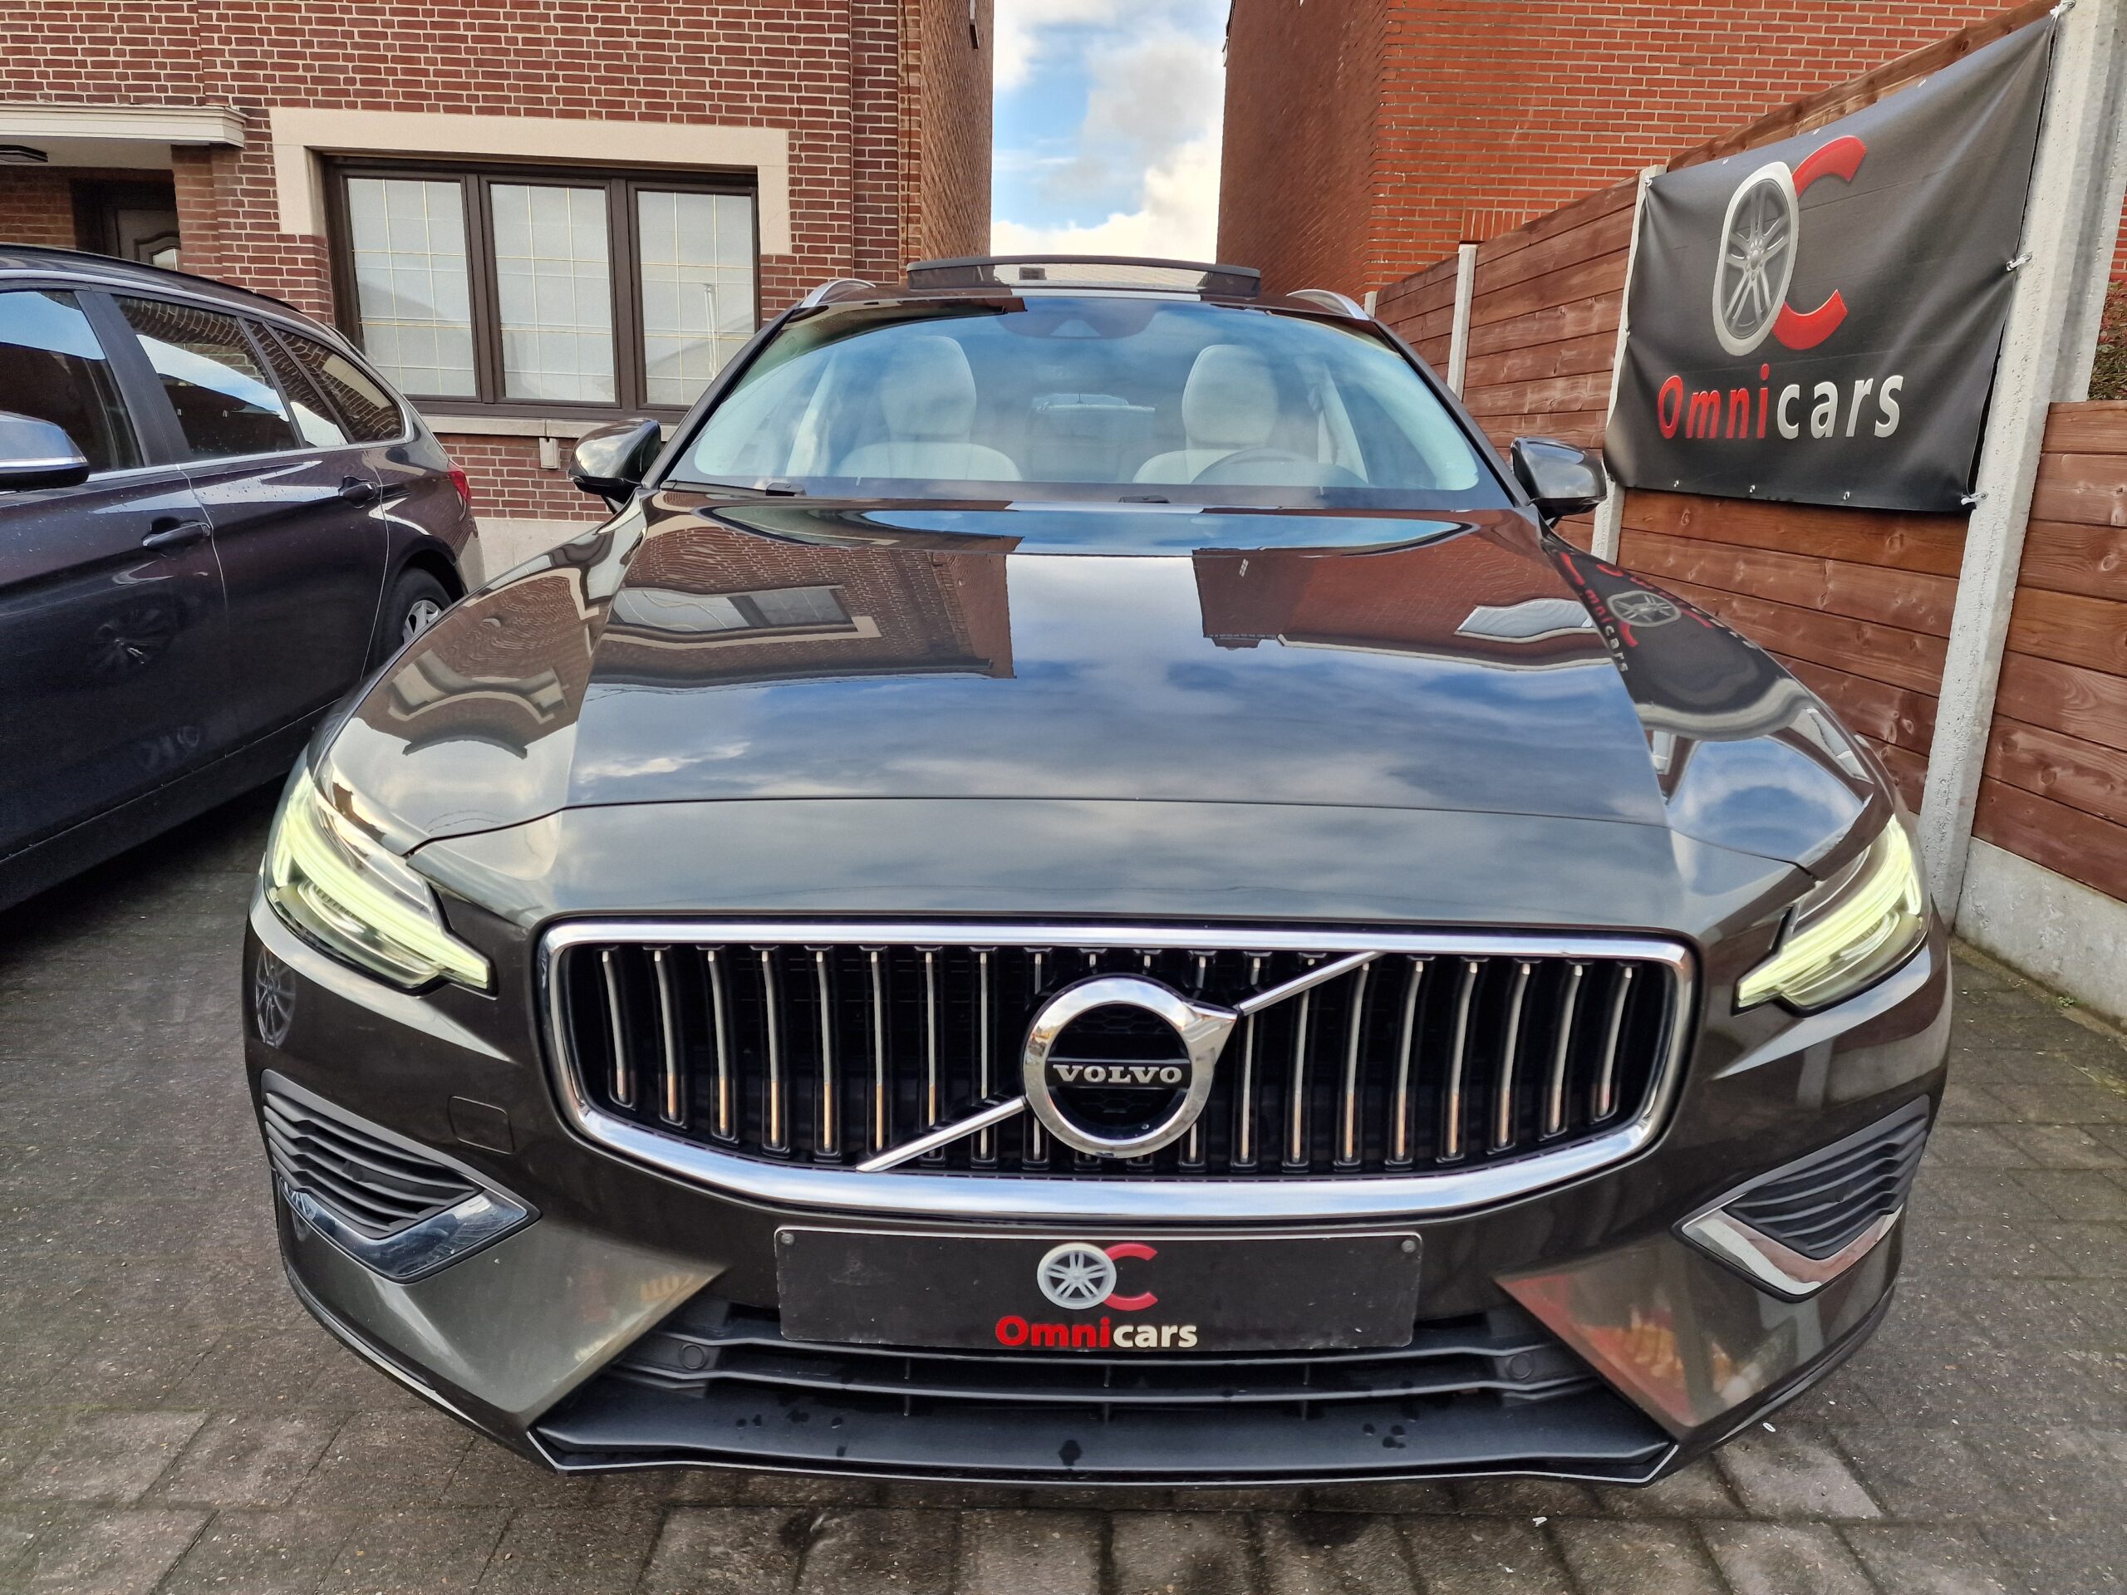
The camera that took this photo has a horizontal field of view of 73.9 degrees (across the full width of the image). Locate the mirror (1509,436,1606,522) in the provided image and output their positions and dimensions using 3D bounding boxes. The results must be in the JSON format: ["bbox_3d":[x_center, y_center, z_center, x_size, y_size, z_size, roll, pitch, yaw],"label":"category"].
[{"bbox_3d":[0.961,-0.618,2.759,0.205,0.165,0.165,1,14,0],"label":"mirror"}]

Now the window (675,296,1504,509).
[{"bbox_3d":[0.048,-0.755,2.717,1.440,0.170,0.960,1,43,0],"label":"window"}]

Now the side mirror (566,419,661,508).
[{"bbox_3d":[-0.869,-0.653,2.756,0.205,0.165,0.165,1,14,0],"label":"side mirror"}]

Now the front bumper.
[{"bbox_3d":[0.030,0.296,1.347,1.840,0.540,0.480,1,14,0],"label":"front bumper"}]

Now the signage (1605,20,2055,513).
[{"bbox_3d":[2.068,-1.402,4.115,0.070,1.040,2.090,1,14,-1],"label":"signage"}]

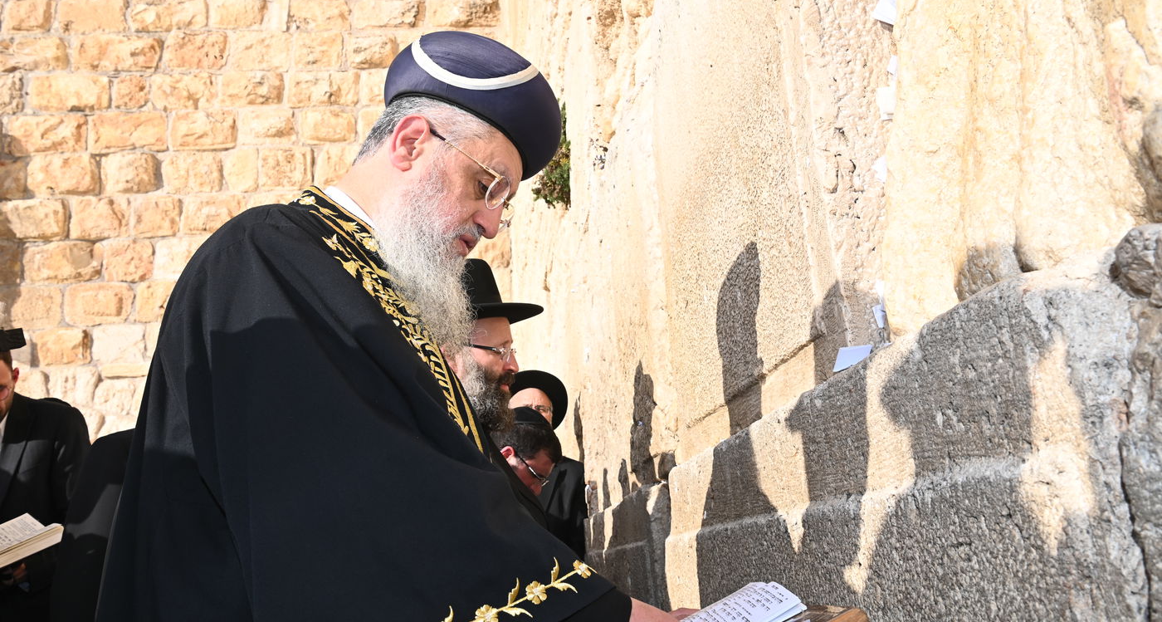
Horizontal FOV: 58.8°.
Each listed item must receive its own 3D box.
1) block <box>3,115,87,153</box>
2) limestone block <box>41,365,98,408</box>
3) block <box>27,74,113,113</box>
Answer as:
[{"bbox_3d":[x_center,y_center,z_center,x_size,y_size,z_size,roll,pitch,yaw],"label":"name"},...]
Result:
[{"bbox_3d":[-4.589,-1.483,8.951,0.654,0.358,0.300,-2,-14,-7],"label":"block"},{"bbox_3d":[-4.132,0.647,8.450,0.427,0.332,0.300,-2,-14,-7],"label":"limestone block"},{"bbox_3d":[-5.525,-2.316,11.244,0.821,0.435,0.300,-2,-14,-7],"label":"block"}]

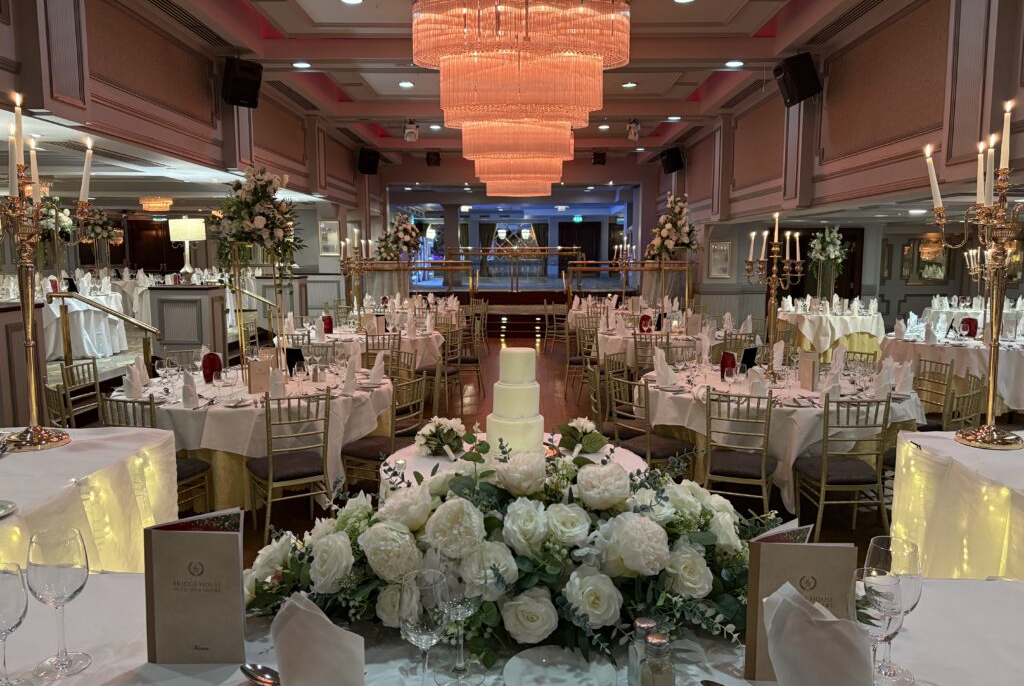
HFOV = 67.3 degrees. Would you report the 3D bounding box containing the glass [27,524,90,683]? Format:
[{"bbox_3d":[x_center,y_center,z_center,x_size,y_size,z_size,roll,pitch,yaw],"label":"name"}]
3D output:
[{"bbox_3d":[-0.693,0.393,1.173,0.085,0.213,0.085,0,6,0],"label":"glass"}]

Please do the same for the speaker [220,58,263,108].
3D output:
[{"bbox_3d":[-2.857,-2.762,8.138,0.290,0.455,0.310,-4,30,-33],"label":"speaker"}]

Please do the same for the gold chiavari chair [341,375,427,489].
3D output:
[{"bbox_3d":[-0.806,0.652,4.974,0.440,0.920,0.400,3,7,26],"label":"gold chiavari chair"}]

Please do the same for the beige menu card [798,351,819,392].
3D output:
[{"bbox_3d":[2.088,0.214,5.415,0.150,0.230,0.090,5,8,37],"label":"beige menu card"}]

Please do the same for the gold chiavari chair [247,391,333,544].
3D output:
[{"bbox_3d":[-1.343,0.710,4.733,0.400,0.920,0.440,-4,7,-29],"label":"gold chiavari chair"}]

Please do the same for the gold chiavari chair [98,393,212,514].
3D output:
[{"bbox_3d":[-2.011,0.709,4.366,0.410,0.920,0.440,2,7,19],"label":"gold chiavari chair"}]

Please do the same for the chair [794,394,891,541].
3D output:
[{"bbox_3d":[1.839,0.710,4.345,0.410,0.920,0.440,0,7,-1],"label":"chair"}]

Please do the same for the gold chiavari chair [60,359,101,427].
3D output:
[{"bbox_3d":[-3.038,0.590,5.786,0.440,0.920,0.400,1,7,6],"label":"gold chiavari chair"}]

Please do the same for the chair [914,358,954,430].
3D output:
[{"bbox_3d":[2.895,0.565,5.605,0.440,0.920,0.410,-1,7,-8],"label":"chair"}]

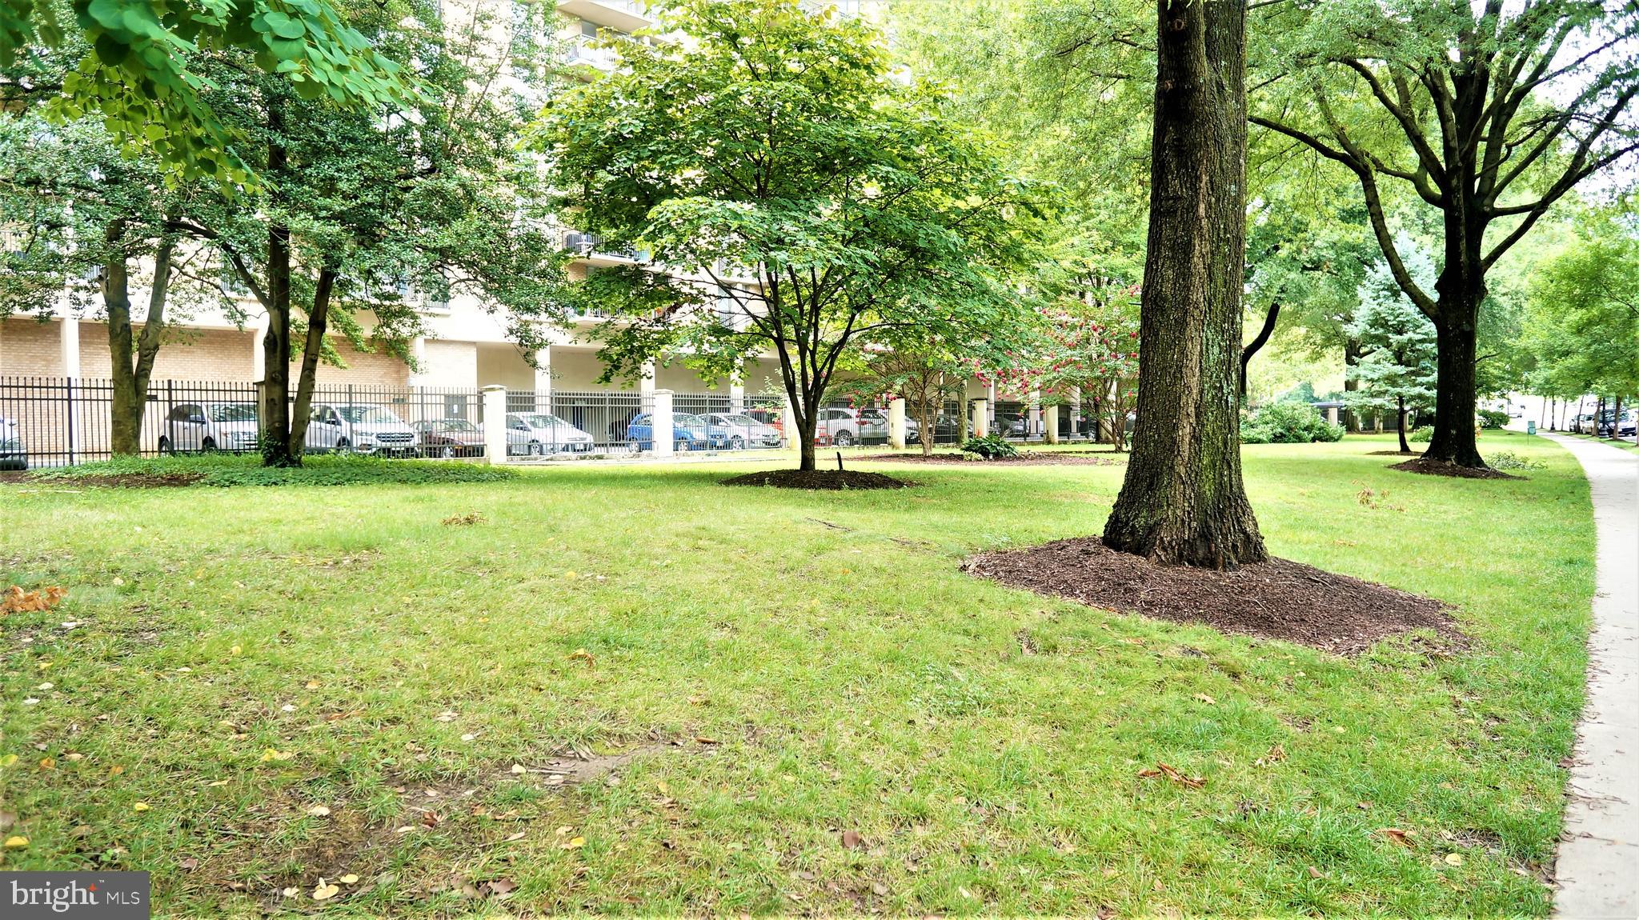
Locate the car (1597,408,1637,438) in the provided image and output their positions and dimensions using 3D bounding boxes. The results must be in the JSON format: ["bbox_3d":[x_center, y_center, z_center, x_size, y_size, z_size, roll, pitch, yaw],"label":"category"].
[{"bbox_3d":[48.555,-2.283,63.500,1.820,1.700,4.600,1,3,33],"label":"car"}]

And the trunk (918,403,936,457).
[{"bbox_3d":[3.591,-1.025,34.800,0.500,1.800,0.450,0,2,0],"label":"trunk"}]

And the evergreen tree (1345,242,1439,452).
[{"bbox_3d":[22.052,-4.266,39.500,4.100,7.900,4.100,1,3,29],"label":"evergreen tree"}]

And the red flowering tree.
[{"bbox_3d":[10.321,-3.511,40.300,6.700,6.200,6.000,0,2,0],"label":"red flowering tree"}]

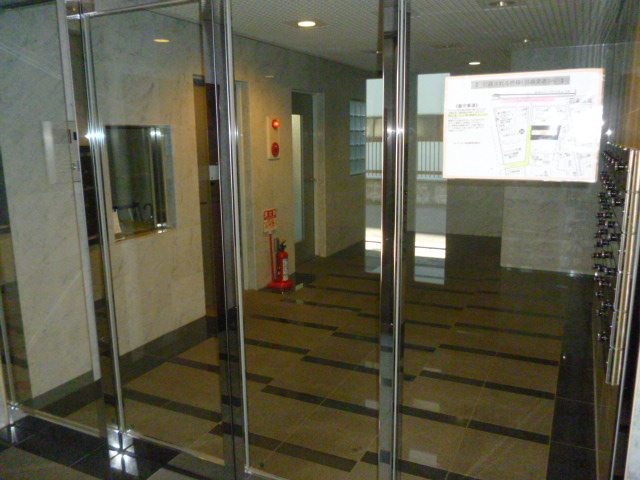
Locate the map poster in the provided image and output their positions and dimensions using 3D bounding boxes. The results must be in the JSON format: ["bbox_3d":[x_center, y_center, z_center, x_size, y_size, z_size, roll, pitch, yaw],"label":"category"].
[{"bbox_3d":[0.591,-0.335,1.548,0.436,0.313,0.015,5,12,26],"label":"map poster"}]

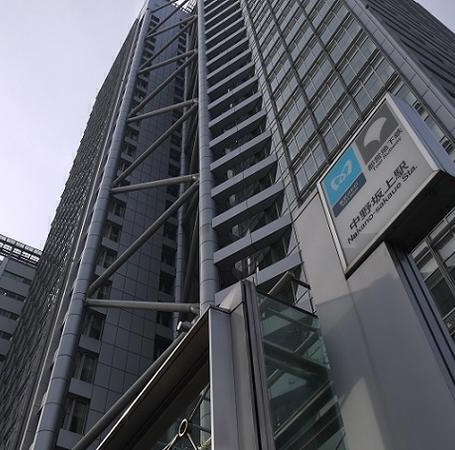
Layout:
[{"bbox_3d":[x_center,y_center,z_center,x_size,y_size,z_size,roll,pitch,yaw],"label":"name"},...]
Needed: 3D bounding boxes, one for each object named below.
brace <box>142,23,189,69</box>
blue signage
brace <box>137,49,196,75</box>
[{"bbox_3d":[-8.543,-26.318,85.222,11.573,0.450,0.450,-48,-59,-15],"label":"brace"},{"bbox_3d":[0.765,-0.274,3.869,0.030,0.450,0.337,25,-60,-19],"label":"blue signage"},{"bbox_3d":[-8.305,-21.754,78.796,11.680,0.450,0.450,-5,-46,44],"label":"brace"}]

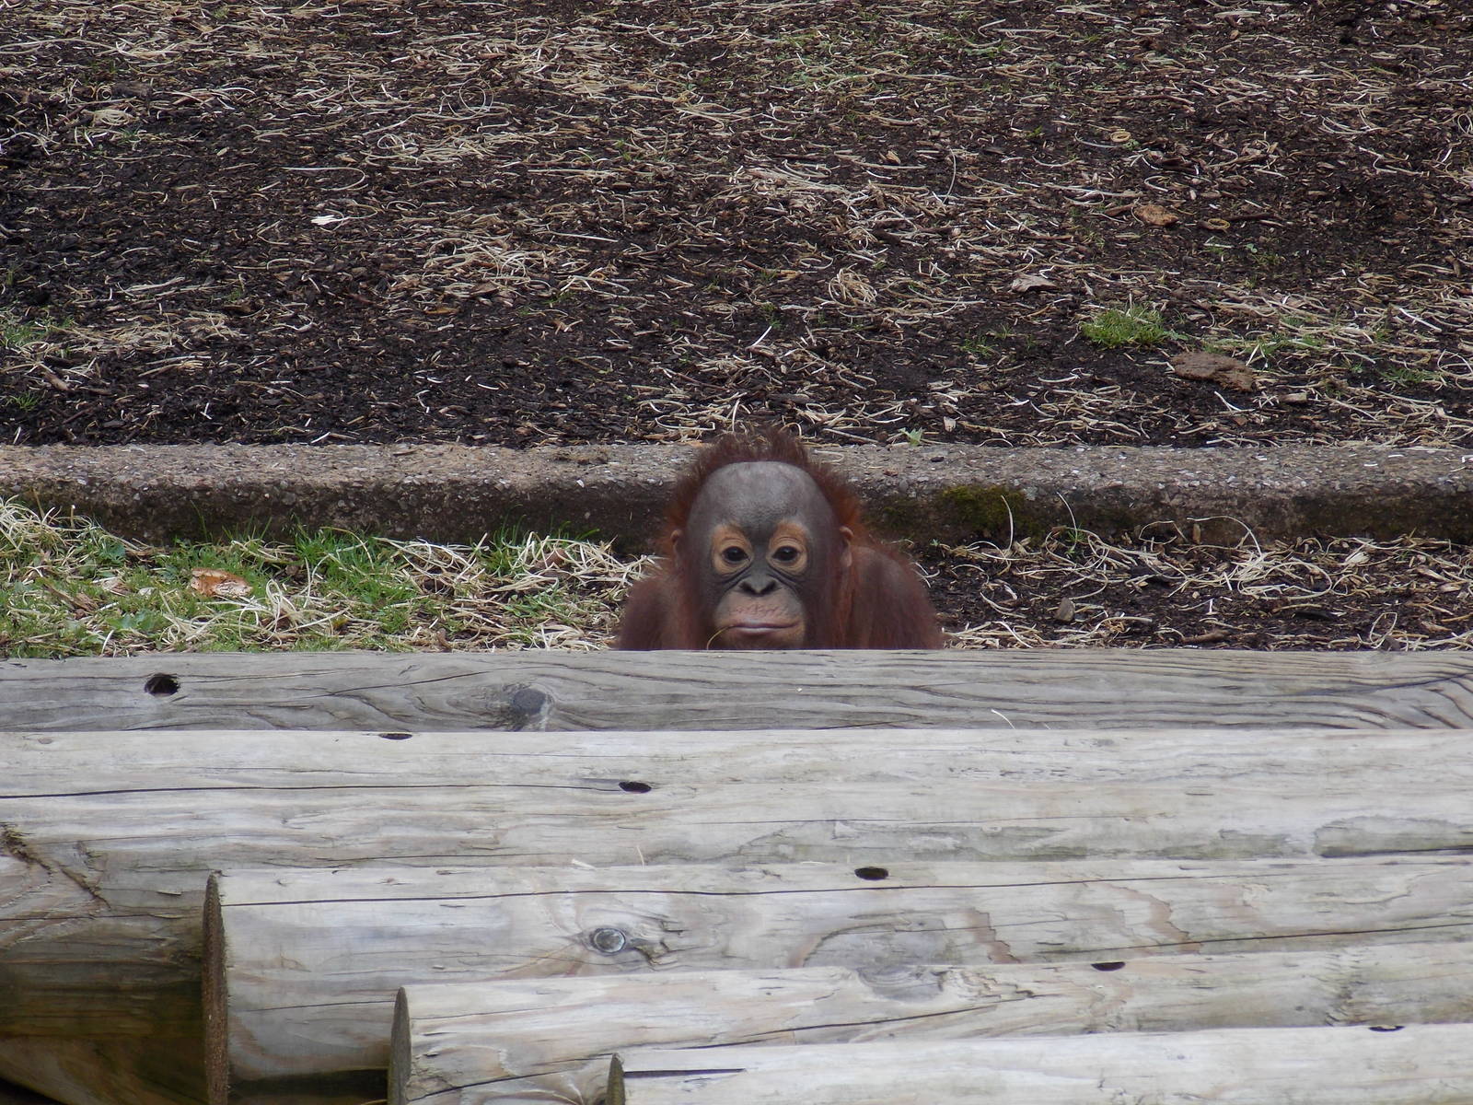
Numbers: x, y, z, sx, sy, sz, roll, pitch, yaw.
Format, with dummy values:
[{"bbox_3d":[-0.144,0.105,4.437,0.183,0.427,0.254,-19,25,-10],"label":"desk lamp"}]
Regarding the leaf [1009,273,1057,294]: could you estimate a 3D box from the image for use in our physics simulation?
[{"bbox_3d":[0.285,-0.258,10.600,0.047,0.013,0.032,0,16,0],"label":"leaf"}]

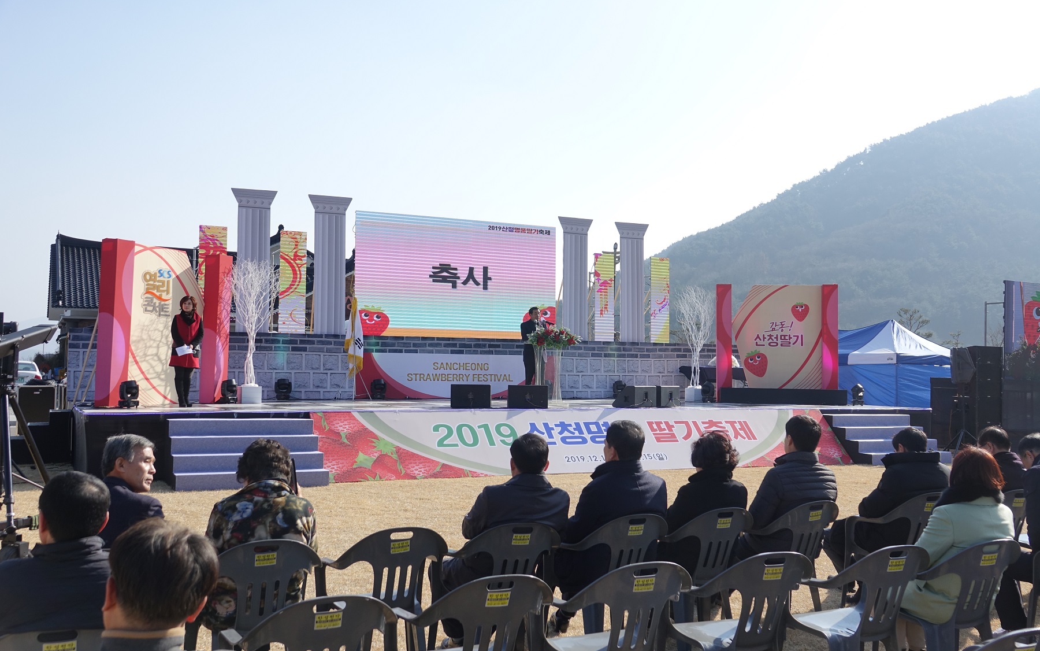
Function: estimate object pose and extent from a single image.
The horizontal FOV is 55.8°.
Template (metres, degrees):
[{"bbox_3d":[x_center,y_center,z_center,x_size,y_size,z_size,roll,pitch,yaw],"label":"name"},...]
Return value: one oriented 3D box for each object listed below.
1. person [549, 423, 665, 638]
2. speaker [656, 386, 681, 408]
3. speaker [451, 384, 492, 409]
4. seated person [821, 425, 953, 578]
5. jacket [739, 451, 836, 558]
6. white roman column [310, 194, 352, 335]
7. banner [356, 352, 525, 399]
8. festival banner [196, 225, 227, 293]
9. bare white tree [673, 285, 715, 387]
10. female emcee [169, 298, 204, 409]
[{"bbox_3d":[0.452,1.171,5.492,0.530,1.260,0.780,2,-4,-27],"label":"person"},{"bbox_3d":[2.413,1.228,17.005,0.500,0.360,0.620,-2,-4,42],"label":"speaker"},{"bbox_3d":[-0.759,1.099,15.334,0.600,0.360,0.480,1,-3,-2],"label":"speaker"},{"bbox_3d":[2.475,1.267,6.660,0.580,1.180,0.780,2,-3,-27],"label":"seated person"},{"bbox_3d":[1.625,1.075,5.970,0.520,0.640,0.460,2,-3,-25],"label":"jacket"},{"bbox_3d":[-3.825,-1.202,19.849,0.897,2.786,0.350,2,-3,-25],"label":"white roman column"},{"bbox_3d":[-1.339,1.067,20.626,4.400,0.970,0.080,2,-3,-23],"label":"banner"},{"bbox_3d":[-5.777,-0.860,18.400,0.490,1.980,0.120,2,-3,-24],"label":"festival banner"},{"bbox_3d":[3.506,0.214,19.850,0.820,2.020,0.800,1,-3,0],"label":"bare white tree"},{"bbox_3d":[-4.922,0.372,14.500,0.500,1.660,0.340,2,-4,-21],"label":"female emcee"}]

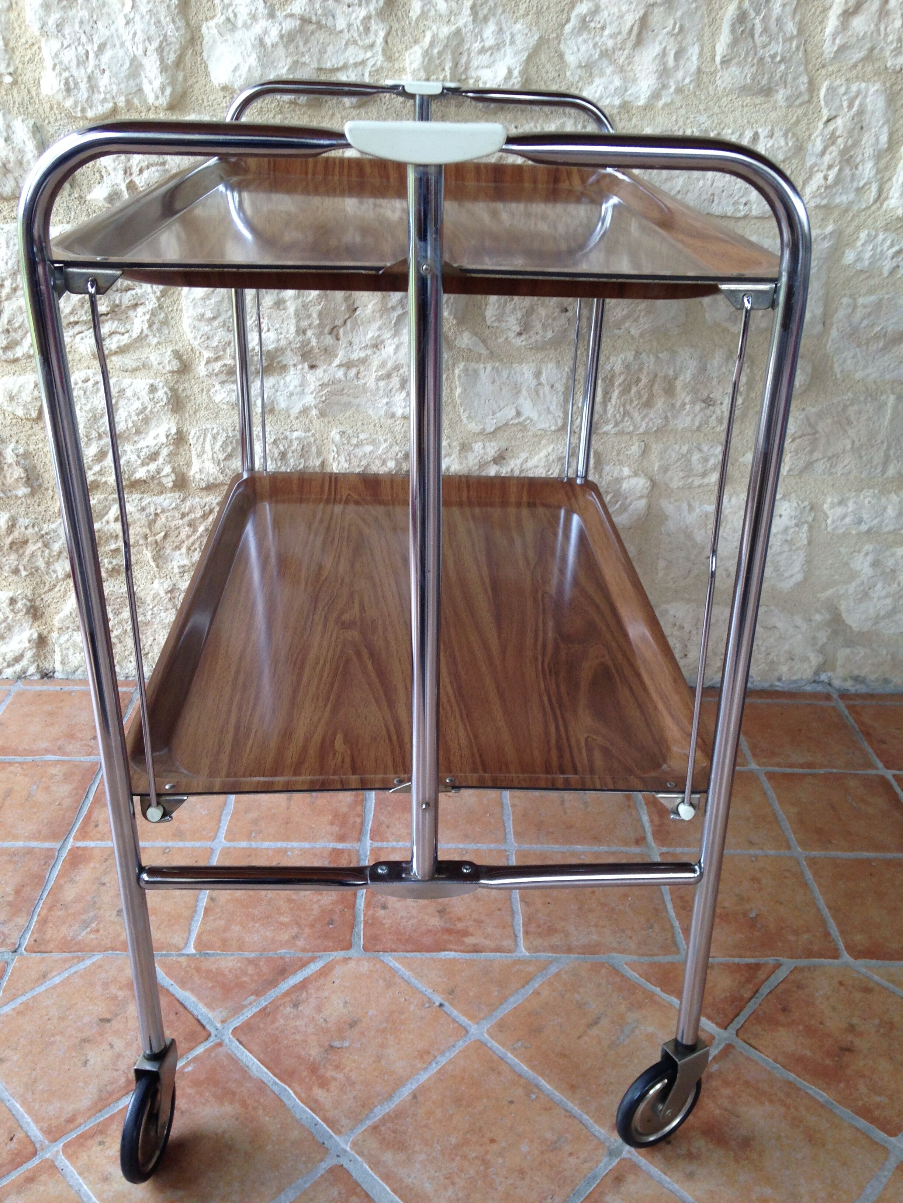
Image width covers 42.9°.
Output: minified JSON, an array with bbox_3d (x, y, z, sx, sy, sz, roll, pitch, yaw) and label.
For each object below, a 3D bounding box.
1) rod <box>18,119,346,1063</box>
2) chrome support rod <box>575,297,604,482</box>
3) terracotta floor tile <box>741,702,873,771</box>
[{"bbox_3d":[-0.142,0.052,0.726,0.171,0.660,0.020,0,27,-2],"label":"rod"},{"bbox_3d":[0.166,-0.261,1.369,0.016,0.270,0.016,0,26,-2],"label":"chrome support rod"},{"bbox_3d":[0.450,0.175,1.485,0.150,0.010,0.154,0,26,-2],"label":"terracotta floor tile"}]

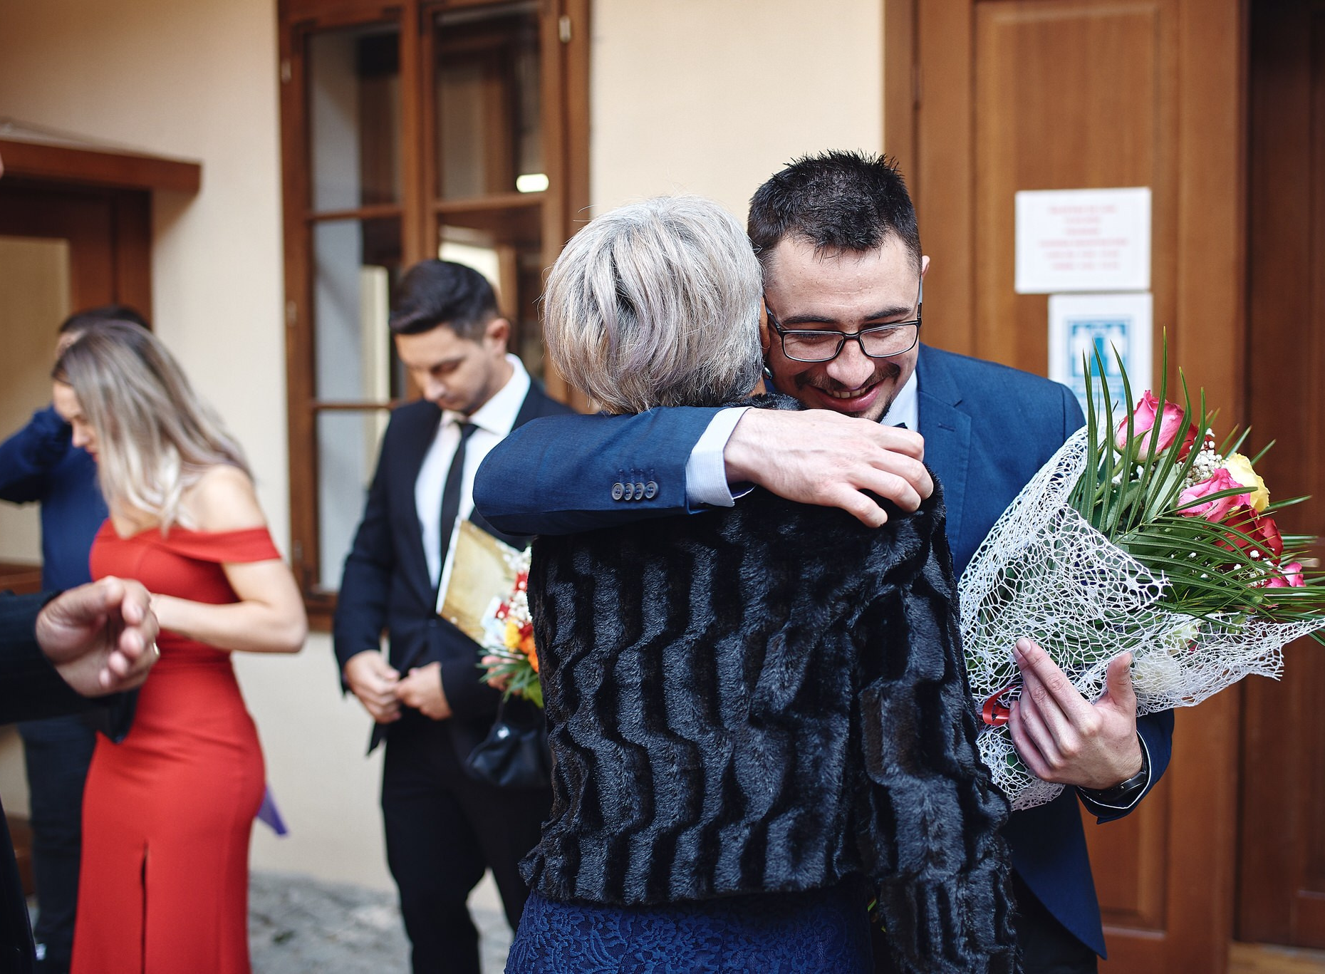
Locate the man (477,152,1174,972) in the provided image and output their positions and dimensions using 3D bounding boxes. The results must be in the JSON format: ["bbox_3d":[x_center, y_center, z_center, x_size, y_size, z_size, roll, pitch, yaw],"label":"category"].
[{"bbox_3d":[0.185,0.525,1.540,0.680,1.710,0.600,0,4,12],"label":"man"}]

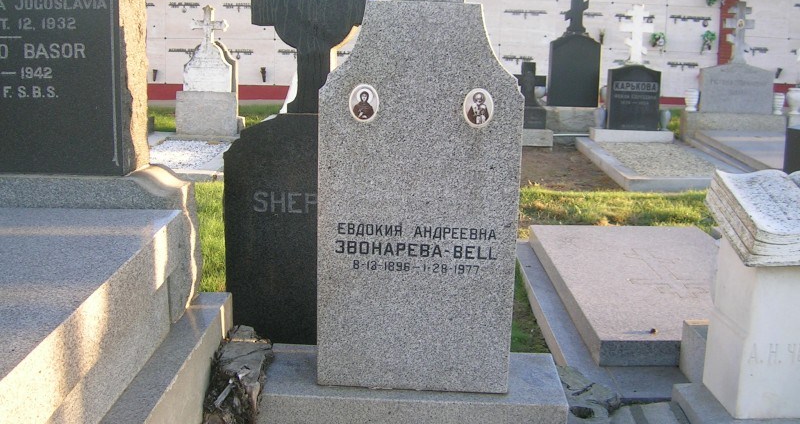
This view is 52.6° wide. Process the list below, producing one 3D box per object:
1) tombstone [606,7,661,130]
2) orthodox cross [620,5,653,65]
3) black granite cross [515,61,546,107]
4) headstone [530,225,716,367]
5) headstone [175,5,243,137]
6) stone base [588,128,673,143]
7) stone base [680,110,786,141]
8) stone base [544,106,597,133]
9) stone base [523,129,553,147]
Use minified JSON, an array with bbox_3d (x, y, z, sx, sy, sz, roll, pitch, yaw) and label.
[{"bbox_3d":[2.431,-1.491,8.373,0.517,1.282,0.170,2,10,3],"label":"tombstone"},{"bbox_3d":[2.414,-1.812,8.293,0.336,0.610,0.120,2,10,3],"label":"orthodox cross"},{"bbox_3d":[1.334,-1.321,8.374,0.344,0.471,0.160,2,10,3],"label":"black granite cross"},{"bbox_3d":[1.153,0.308,3.592,0.936,0.094,1.821,2,11,1],"label":"headstone"},{"bbox_3d":[-1.963,-1.466,8.396,0.670,1.329,0.320,2,10,3],"label":"headstone"},{"bbox_3d":[2.427,-0.806,8.482,0.816,0.120,0.290,2,10,3],"label":"stone base"},{"bbox_3d":[3.717,-0.969,9.046,1.117,0.293,0.320,2,10,4],"label":"stone base"},{"bbox_3d":[1.998,-1.076,9.513,0.662,0.330,0.320,2,10,3],"label":"stone base"},{"bbox_3d":[1.315,-0.783,8.439,0.514,0.180,0.300,2,10,3],"label":"stone base"}]

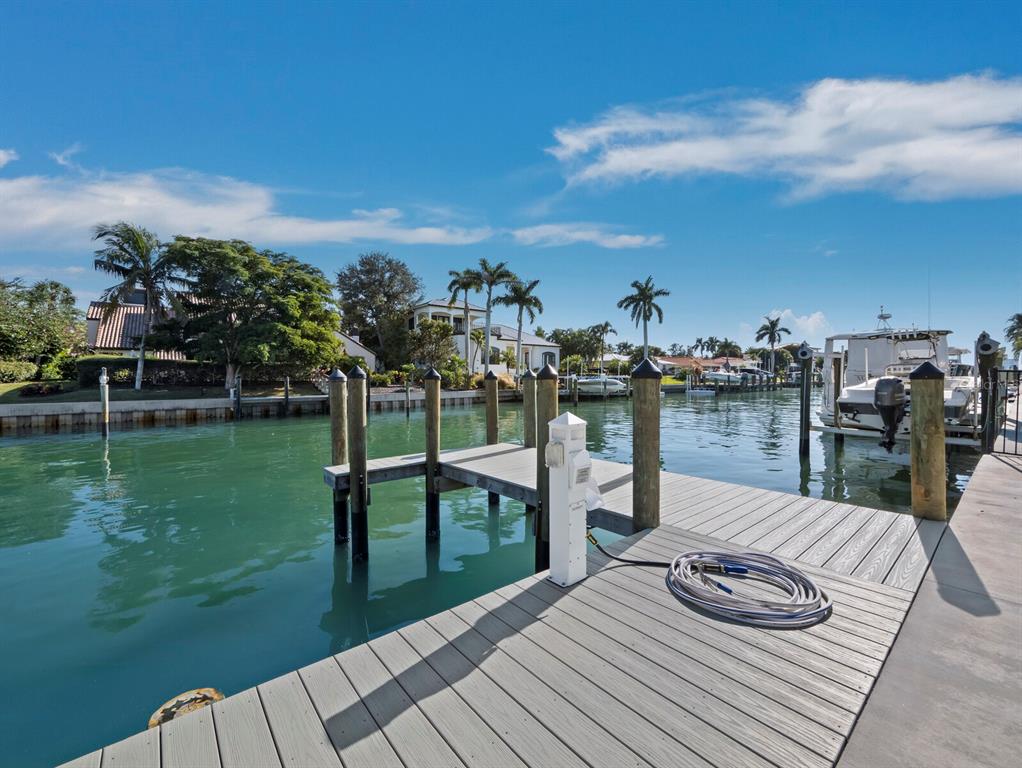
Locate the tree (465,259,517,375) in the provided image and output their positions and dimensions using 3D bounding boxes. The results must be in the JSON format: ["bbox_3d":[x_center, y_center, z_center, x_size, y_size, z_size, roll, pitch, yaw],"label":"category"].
[{"bbox_3d":[-2.080,-6.500,42.000,5.200,12.500,5.200,0,1,0],"label":"tree"}]

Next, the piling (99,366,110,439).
[{"bbox_3d":[-16.200,0.720,16.500,0.230,2.800,0.230,-1,1,-40],"label":"piling"}]

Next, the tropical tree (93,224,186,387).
[{"bbox_3d":[-22.900,-4.800,25.500,4.800,10.400,4.800,-1,1,-40],"label":"tropical tree"}]

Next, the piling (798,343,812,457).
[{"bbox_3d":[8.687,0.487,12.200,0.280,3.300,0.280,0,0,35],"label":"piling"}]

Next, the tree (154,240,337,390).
[{"bbox_3d":[-20.029,-5.536,31.800,12.800,11.600,11.800,0,0,-32],"label":"tree"}]

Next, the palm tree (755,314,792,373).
[{"bbox_3d":[55.200,-7.850,87.000,6.200,13.400,6.200,-1,1,-40],"label":"palm tree"}]

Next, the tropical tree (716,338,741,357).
[{"bbox_3d":[55.200,-6.000,105.000,5.800,10.500,5.800,-1,1,-40],"label":"tropical tree"}]

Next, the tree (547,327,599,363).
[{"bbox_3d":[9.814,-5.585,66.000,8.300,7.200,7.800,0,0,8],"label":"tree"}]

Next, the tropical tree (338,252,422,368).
[{"bbox_3d":[-14.307,-7.562,45.000,9.400,13.400,9.200,0,0,-18],"label":"tropical tree"}]

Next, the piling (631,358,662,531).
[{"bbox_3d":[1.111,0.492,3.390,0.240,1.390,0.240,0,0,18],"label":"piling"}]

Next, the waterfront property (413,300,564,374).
[{"bbox_3d":[-4.800,-5.200,55.000,19.000,10.000,12.500,-1,1,-40],"label":"waterfront property"}]

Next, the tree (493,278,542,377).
[{"bbox_3d":[0.843,-6.015,46.500,5.400,11.700,5.400,0,0,1],"label":"tree"}]

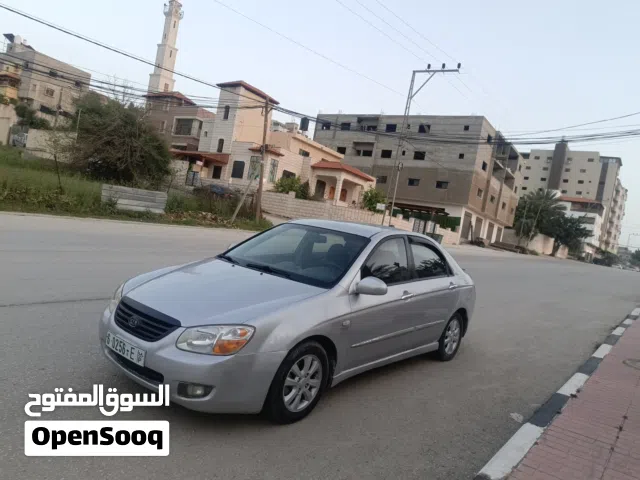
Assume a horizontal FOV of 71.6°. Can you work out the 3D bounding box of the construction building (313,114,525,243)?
[{"bbox_3d":[13.343,-6.920,61.028,21.300,13.600,20.500,11,2,35],"label":"construction building"}]

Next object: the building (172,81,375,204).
[{"bbox_3d":[-4.127,-8.510,45.100,13.000,9.600,16.500,11,2,33],"label":"building"}]

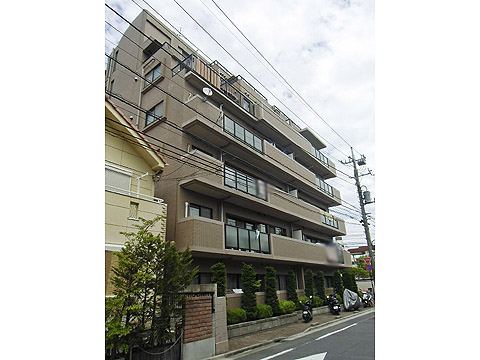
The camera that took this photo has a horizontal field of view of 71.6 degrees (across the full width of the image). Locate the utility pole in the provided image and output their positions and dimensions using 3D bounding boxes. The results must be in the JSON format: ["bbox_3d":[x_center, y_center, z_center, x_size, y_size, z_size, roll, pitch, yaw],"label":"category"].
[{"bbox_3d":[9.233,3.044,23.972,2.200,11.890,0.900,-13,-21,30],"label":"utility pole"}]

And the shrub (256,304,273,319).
[{"bbox_3d":[1.074,5.756,14.577,0.750,0.620,0.750,-2,-18,-1],"label":"shrub"}]

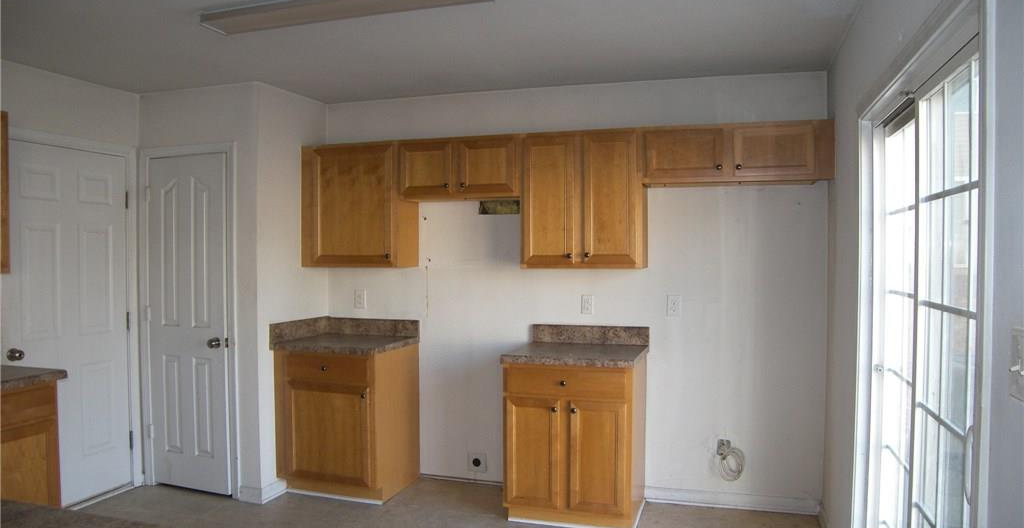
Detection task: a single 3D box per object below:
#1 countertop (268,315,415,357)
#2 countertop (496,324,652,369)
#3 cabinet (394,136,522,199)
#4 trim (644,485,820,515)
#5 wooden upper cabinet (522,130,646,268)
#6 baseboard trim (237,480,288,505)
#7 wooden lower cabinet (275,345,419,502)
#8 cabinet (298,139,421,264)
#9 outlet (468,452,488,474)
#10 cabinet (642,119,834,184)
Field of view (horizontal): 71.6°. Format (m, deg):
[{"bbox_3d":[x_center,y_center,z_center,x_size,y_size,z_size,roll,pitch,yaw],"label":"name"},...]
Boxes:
[{"bbox_3d":[-1.006,0.440,4.382,0.690,0.146,0.630,0,1,17],"label":"countertop"},{"bbox_3d":[0.371,0.451,3.979,0.714,0.145,0.628,0,2,17],"label":"countertop"},{"bbox_3d":[-0.277,-0.563,4.293,0.777,0.352,0.323,0,1,17],"label":"cabinet"},{"bbox_3d":[1.245,1.346,4.049,0.949,0.085,0.022,0,2,17],"label":"trim"},{"bbox_3d":[0.421,-0.355,4.104,0.674,0.762,0.315,0,2,17],"label":"wooden upper cabinet"},{"bbox_3d":[-1.503,1.354,4.263,0.192,0.085,0.204,0,2,17],"label":"baseboard trim"},{"bbox_3d":[-1.009,0.952,4.437,0.672,0.877,0.612,0,2,17],"label":"wooden lower cabinet"},{"bbox_3d":[-0.968,-0.363,4.515,0.672,0.760,0.323,0,1,17],"label":"cabinet"},{"bbox_3d":[-0.215,1.260,4.471,0.120,0.120,0.020,0,1,17],"label":"outlet"},{"bbox_3d":[1.203,-0.581,3.851,0.966,0.300,0.315,0,2,17],"label":"cabinet"}]

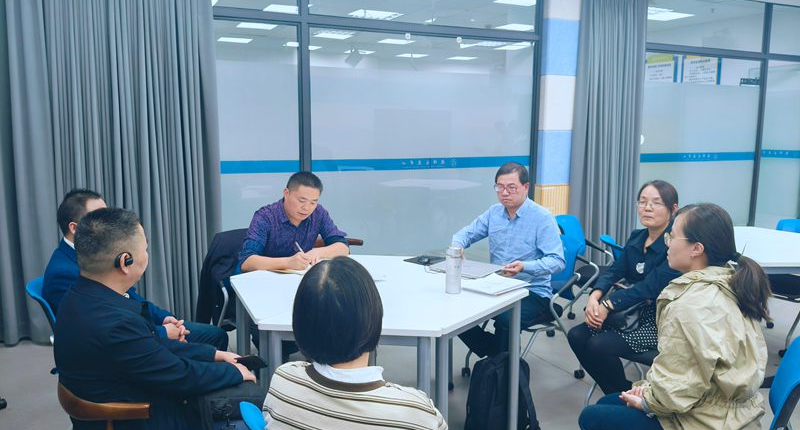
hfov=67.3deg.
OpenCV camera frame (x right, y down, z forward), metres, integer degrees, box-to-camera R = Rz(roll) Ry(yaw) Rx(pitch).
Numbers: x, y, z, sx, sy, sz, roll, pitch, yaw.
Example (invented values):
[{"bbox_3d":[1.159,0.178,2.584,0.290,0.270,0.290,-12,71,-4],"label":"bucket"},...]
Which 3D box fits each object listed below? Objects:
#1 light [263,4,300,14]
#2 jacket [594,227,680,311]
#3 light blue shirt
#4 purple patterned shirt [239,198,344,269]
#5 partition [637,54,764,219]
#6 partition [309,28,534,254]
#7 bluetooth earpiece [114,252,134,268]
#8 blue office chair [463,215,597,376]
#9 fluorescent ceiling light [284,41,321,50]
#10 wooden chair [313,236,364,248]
[{"bbox_3d":[-1.462,-2.746,8.006,0.600,0.060,0.600,-3,10,-24],"label":"light"},{"bbox_3d":[1.229,0.308,3.030,0.420,0.560,0.460,-5,10,-33],"label":"jacket"},{"bbox_3d":[0.614,0.185,3.430,0.640,0.570,0.420,9,12,42],"label":"light blue shirt"},{"bbox_3d":[-0.646,0.188,3.543,0.560,0.560,0.420,-5,10,-35],"label":"purple patterned shirt"},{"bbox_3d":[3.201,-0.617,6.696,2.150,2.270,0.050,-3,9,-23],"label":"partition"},{"bbox_3d":[0.261,-0.451,5.426,2.160,2.270,0.050,-3,9,-23],"label":"partition"},{"bbox_3d":[-0.747,0.121,1.630,0.030,0.045,0.055,7,11,36],"label":"bluetooth earpiece"},{"bbox_3d":[0.793,0.531,3.760,0.580,0.910,0.600,9,12,43],"label":"blue office chair"},{"bbox_3d":[-1.954,-3.357,11.907,0.600,0.060,0.600,-3,10,-24],"label":"fluorescent ceiling light"},{"bbox_3d":[-0.535,0.548,4.216,0.530,0.740,0.580,7,11,41],"label":"wooden chair"}]

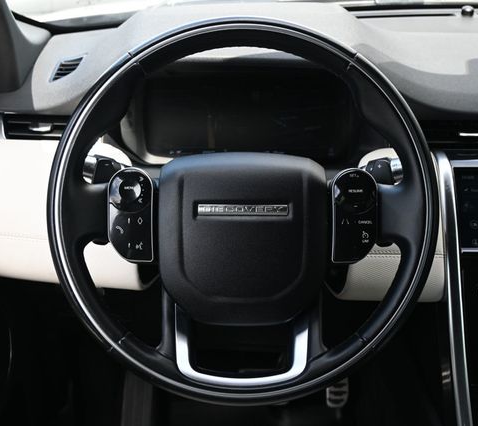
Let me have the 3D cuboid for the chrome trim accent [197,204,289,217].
[{"bbox_3d":[0.004,-0.002,0.706,0.089,0.012,0.004,0,-5,0],"label":"chrome trim accent"}]

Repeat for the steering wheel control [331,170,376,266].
[{"bbox_3d":[0.112,0.003,0.716,0.046,0.093,0.022,0,-4,0],"label":"steering wheel control"}]

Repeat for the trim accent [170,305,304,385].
[{"bbox_3d":[0.002,0.130,0.707,0.129,0.078,0.024,0,-5,0],"label":"trim accent"}]

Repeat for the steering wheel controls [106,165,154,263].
[{"bbox_3d":[-0.105,0.002,0.716,0.046,0.093,0.022,0,-4,0],"label":"steering wheel controls"}]

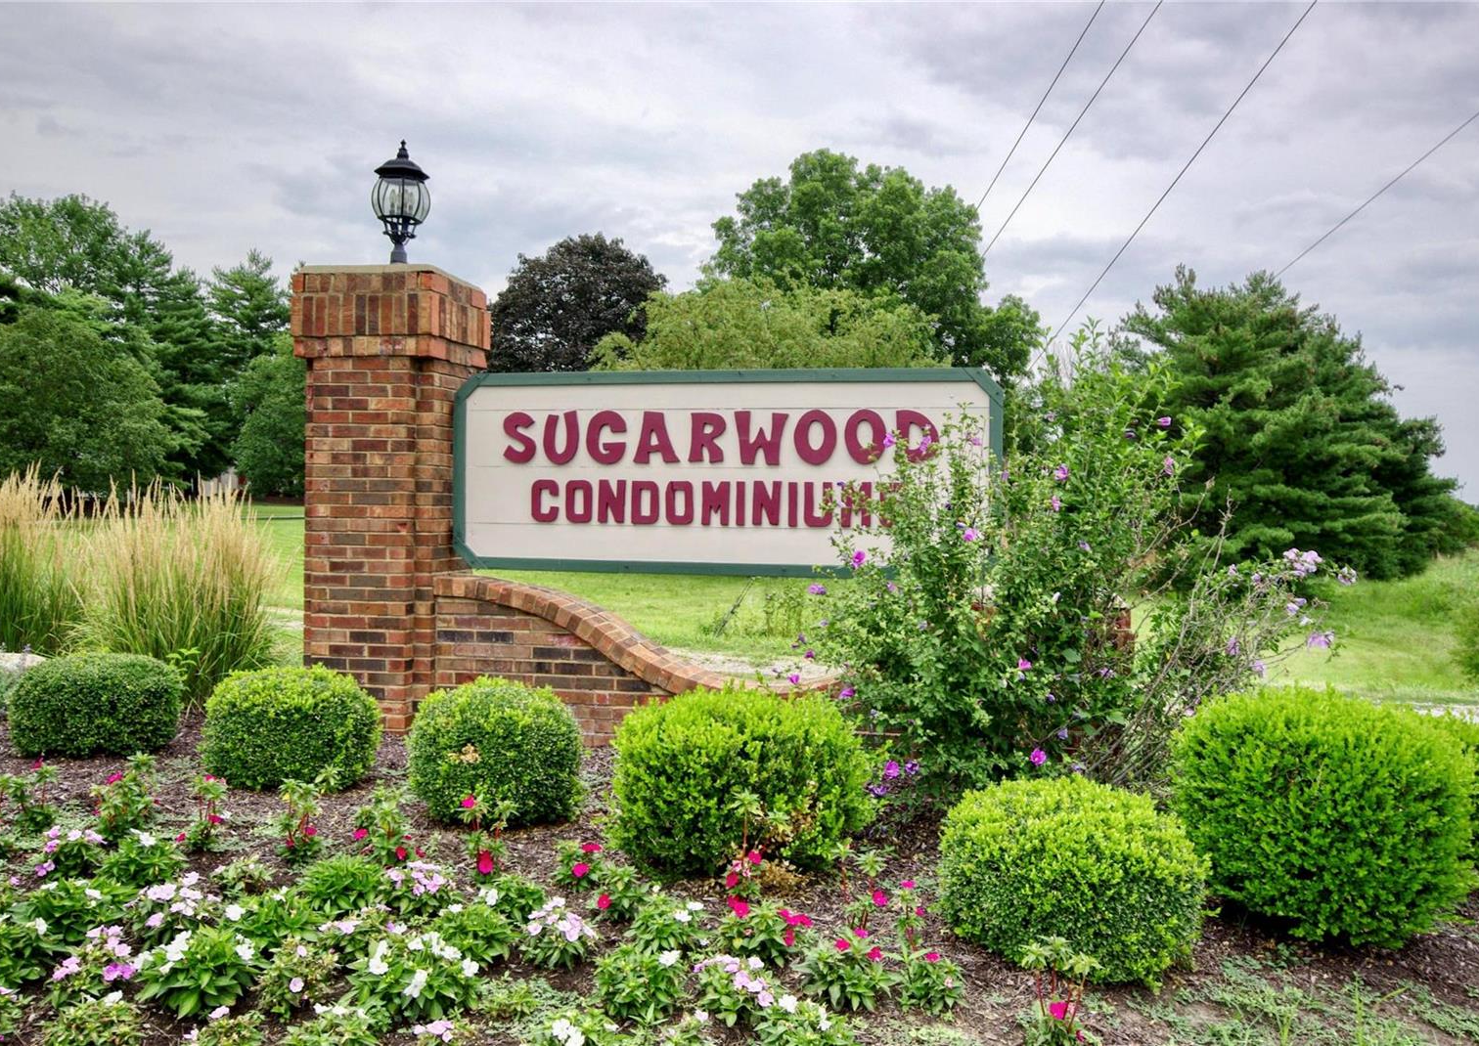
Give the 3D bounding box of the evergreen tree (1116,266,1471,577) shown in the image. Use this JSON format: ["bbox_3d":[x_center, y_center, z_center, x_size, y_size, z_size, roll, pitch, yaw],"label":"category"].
[{"bbox_3d":[12.504,-2.331,29.500,7.500,6.950,7.000,1,1,0],"label":"evergreen tree"}]

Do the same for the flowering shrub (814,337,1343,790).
[{"bbox_3d":[1.316,0.244,5.100,2.050,1.940,1.600,1,1,14],"label":"flowering shrub"}]

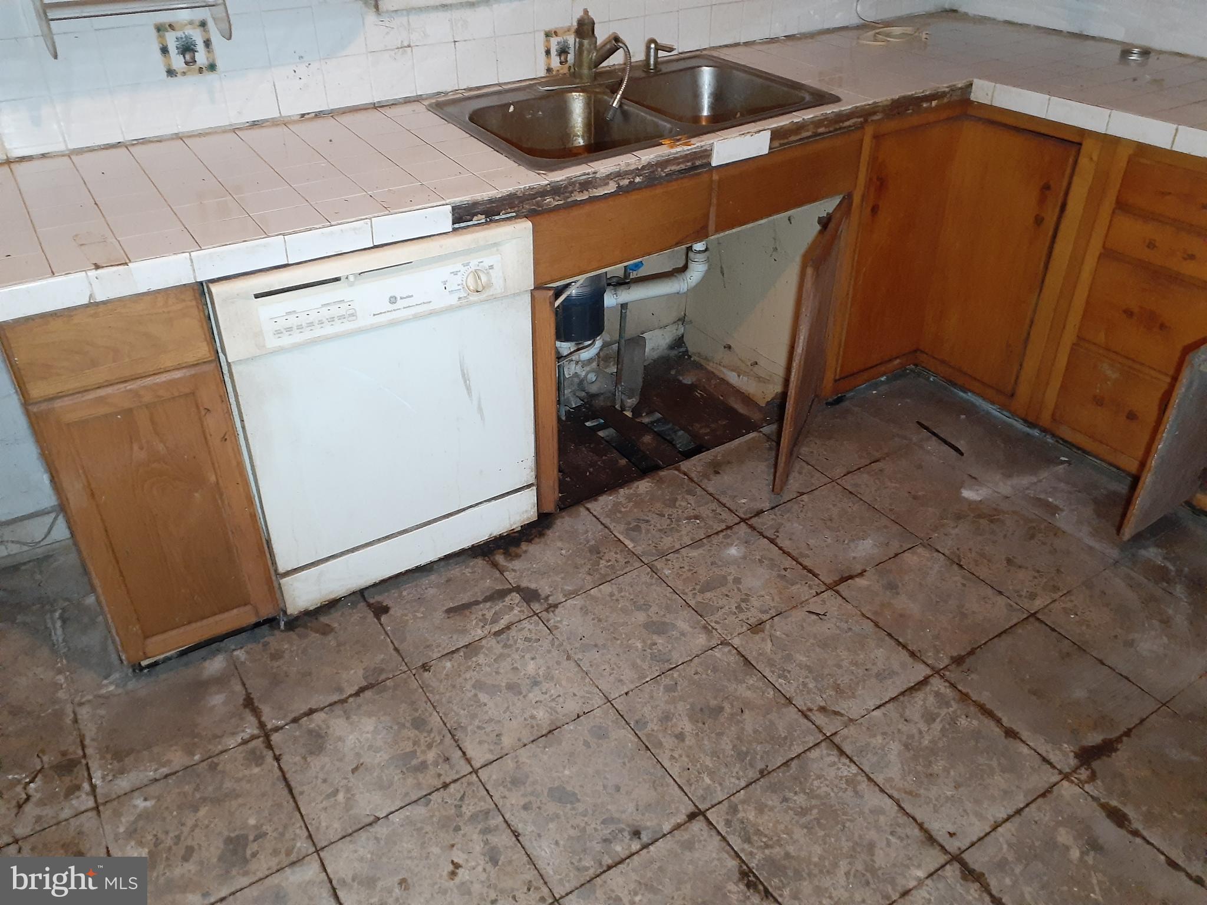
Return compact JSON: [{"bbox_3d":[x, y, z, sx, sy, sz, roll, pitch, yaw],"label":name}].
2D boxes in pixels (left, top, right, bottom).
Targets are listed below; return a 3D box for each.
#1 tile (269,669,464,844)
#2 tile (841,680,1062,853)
[{"bbox_3d":[-0.436,0.561,1.754,0.287,0.010,0.289,-21,38,-25],"label":"tile"},{"bbox_3d":[0.618,0.554,1.707,0.287,0.010,0.289,-21,38,-25],"label":"tile"}]

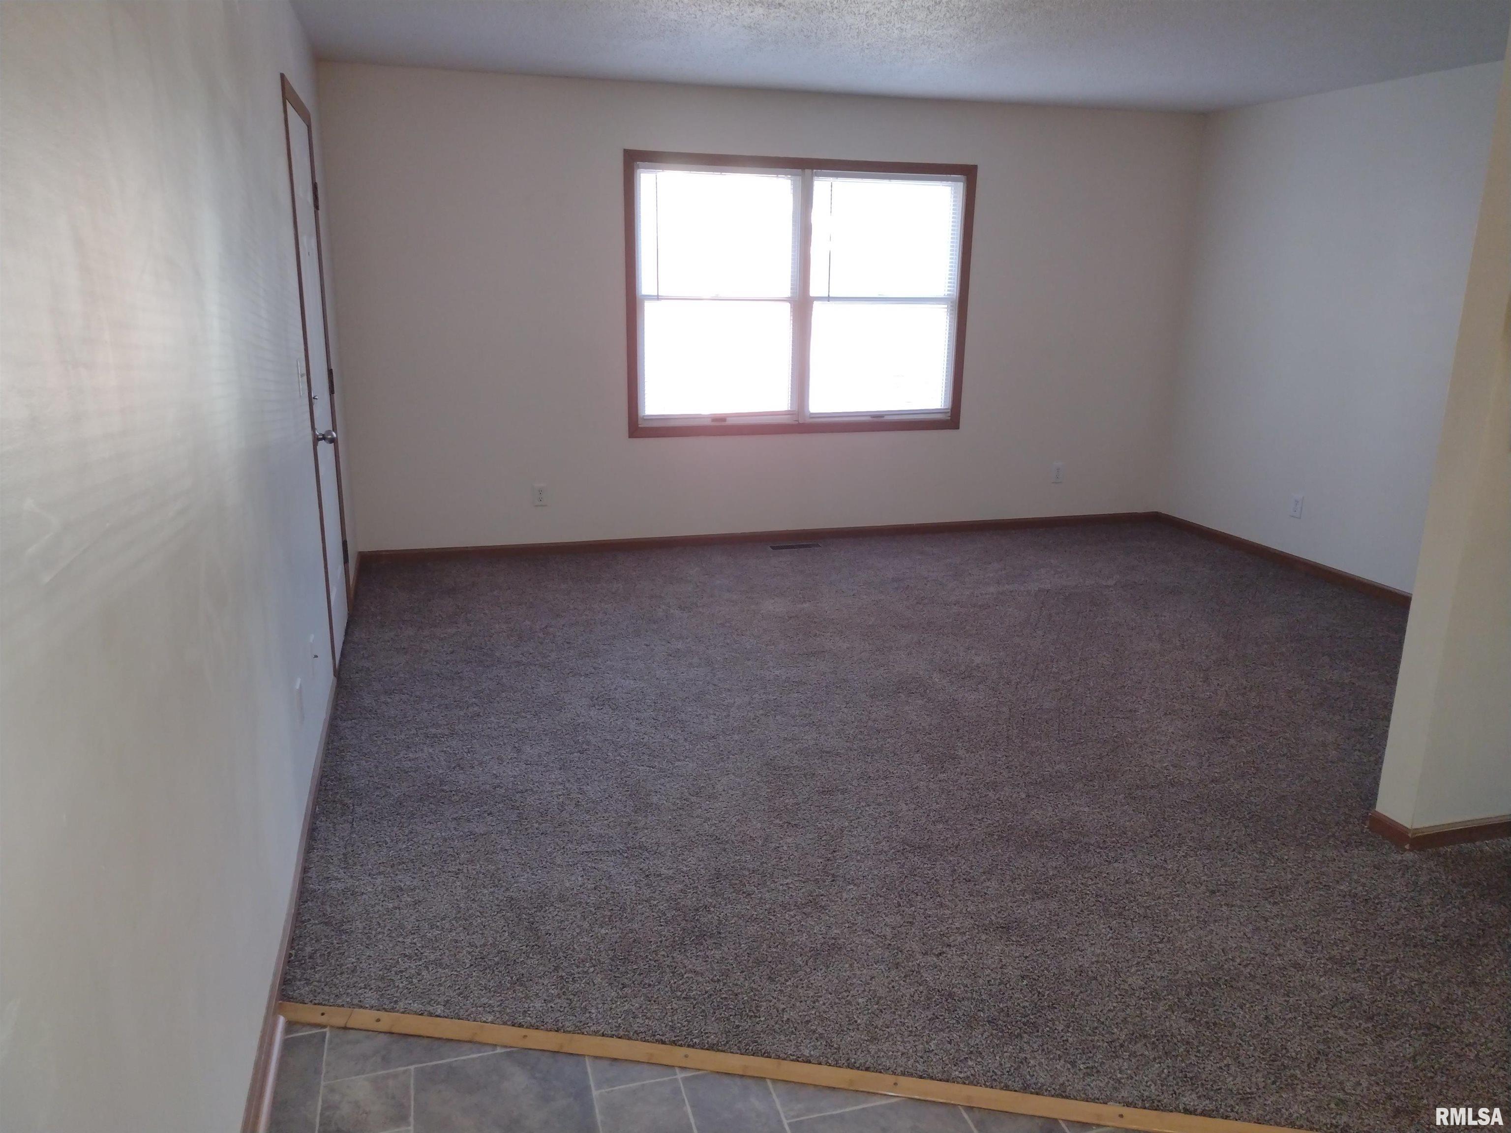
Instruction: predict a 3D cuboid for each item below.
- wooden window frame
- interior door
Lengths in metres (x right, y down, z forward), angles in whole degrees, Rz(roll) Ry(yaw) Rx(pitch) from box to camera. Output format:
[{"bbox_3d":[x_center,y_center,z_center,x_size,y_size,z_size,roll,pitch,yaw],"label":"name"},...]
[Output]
[{"bbox_3d":[0.261,-1.470,6.484,1.969,1.474,0.100,-3,15,-15],"label":"wooden window frame"},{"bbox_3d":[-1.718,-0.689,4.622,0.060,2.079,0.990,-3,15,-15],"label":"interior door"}]

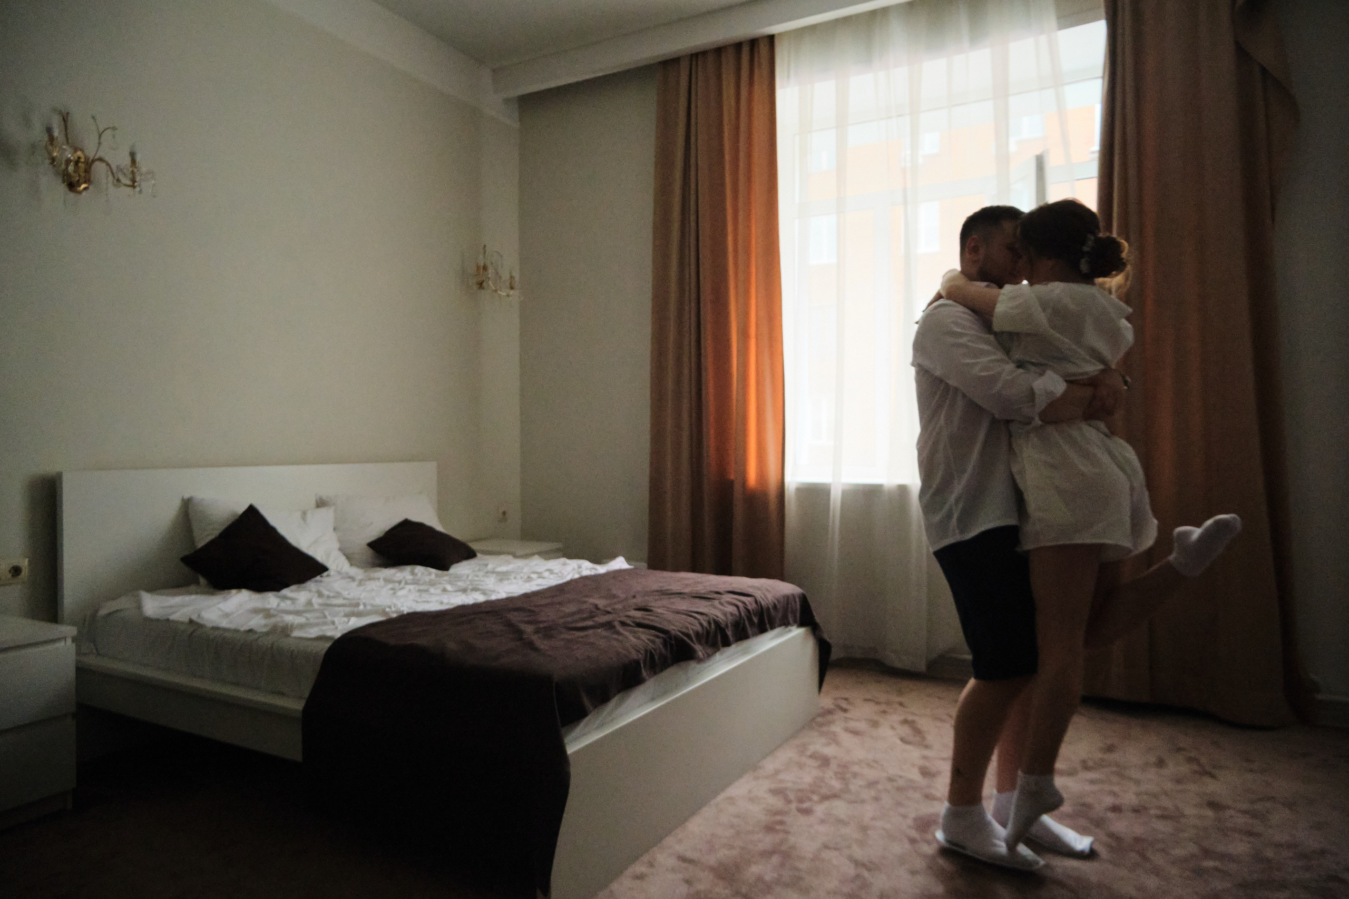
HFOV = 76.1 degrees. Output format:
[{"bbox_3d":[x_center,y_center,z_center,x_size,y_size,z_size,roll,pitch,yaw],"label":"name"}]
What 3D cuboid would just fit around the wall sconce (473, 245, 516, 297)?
[{"bbox_3d":[-1.026,-1.029,4.884,0.180,0.270,0.330,0,0,29],"label":"wall sconce"}]

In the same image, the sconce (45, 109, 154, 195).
[{"bbox_3d":[-2.036,-1.022,3.032,0.180,0.270,0.330,0,0,29],"label":"sconce"}]

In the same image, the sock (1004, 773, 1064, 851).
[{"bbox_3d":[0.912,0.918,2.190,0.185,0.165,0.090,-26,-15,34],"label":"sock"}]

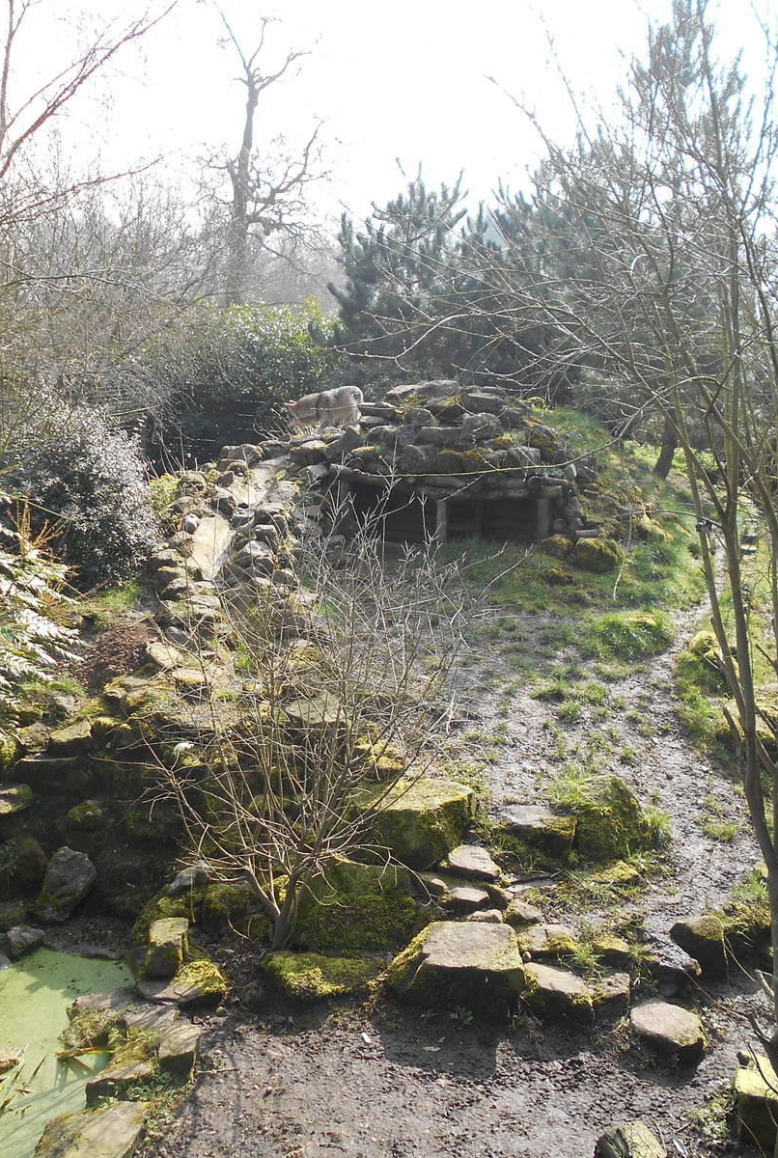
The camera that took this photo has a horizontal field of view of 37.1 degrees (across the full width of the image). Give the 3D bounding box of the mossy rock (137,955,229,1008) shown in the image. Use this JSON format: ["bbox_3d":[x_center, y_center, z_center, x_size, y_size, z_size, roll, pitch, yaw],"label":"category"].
[{"bbox_3d":[-1.110,2.166,6.242,0.460,0.190,0.280,-3,13,-15],"label":"mossy rock"}]

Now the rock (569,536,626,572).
[{"bbox_3d":[2.477,-0.289,13.823,0.660,0.409,0.561,0,13,0],"label":"rock"}]

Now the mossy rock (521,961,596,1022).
[{"bbox_3d":[0.991,2.409,6.782,0.429,0.250,0.343,2,11,9],"label":"mossy rock"}]

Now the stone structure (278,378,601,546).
[{"bbox_3d":[0.595,-1.495,14.315,3.750,1.850,2.800,0,13,0],"label":"stone structure"}]

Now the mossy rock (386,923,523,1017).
[{"bbox_3d":[0.349,2.077,6.209,0.743,0.360,0.460,0,13,0],"label":"mossy rock"}]

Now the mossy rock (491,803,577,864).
[{"bbox_3d":[0.841,1.478,6.754,0.477,0.240,0.410,0,13,0],"label":"mossy rock"}]

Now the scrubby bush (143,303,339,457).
[{"bbox_3d":[-2.158,-2.761,17.192,2.800,2.600,2.400,0,13,0],"label":"scrubby bush"}]

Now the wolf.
[{"bbox_3d":[-1.045,-2.728,18.600,1.250,0.740,0.380,2,11,10],"label":"wolf"}]

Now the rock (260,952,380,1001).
[{"bbox_3d":[-0.416,2.432,7.116,0.736,0.188,0.368,0,13,0],"label":"rock"}]

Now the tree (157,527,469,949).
[{"bbox_3d":[-0.478,0.977,7.544,1.916,2.566,1.820,-1,11,-4],"label":"tree"}]

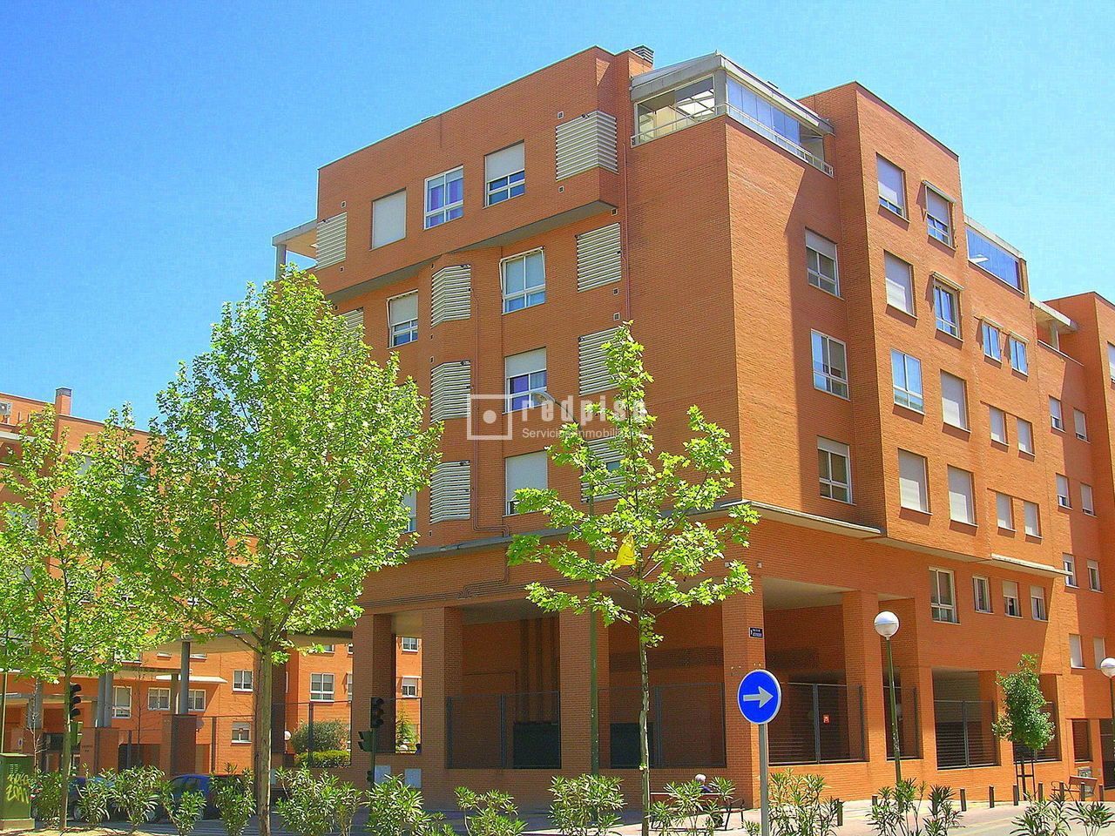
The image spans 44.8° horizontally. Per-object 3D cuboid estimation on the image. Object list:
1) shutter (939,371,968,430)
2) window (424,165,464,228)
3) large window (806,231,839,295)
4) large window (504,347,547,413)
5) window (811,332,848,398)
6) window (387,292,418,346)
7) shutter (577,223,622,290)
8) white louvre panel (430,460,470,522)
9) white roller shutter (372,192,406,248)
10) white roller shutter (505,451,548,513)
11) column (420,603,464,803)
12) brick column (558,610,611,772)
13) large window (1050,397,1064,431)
[{"bbox_3d":[12.291,-0.500,42.030,0.180,1.655,1.849,-12,-18,40],"label":"shutter"},{"bbox_3d":[-3.533,-6.938,42.703,1.783,1.743,0.158,-12,-18,40],"label":"window"},{"bbox_3d":[7.498,-4.374,38.572,0.160,1.665,1.770,-12,-18,40],"label":"large window"},{"bbox_3d":[-0.901,-1.034,38.685,1.600,1.660,0.150,-12,-18,40],"label":"large window"},{"bbox_3d":[7.550,-1.464,37.616,0.150,1.640,1.840,-12,-17,40],"label":"window"},{"bbox_3d":[-4.700,-3.105,42.558,1.530,1.620,0.170,-12,-17,40],"label":"window"},{"bbox_3d":[1.150,-4.443,37.510,1.520,1.660,0.130,-12,-17,40],"label":"shutter"},{"bbox_3d":[-3.121,2.141,39.114,1.310,1.680,0.240,-7,-15,26],"label":"white louvre panel"},{"bbox_3d":[-5.312,-6.318,43.155,1.621,1.684,0.180,-12,-18,40],"label":"white roller shutter"},{"bbox_3d":[-0.872,1.897,39.351,1.655,1.694,0.138,-12,-18,40],"label":"white roller shutter"},{"bbox_3d":[-3.364,8.340,39.511,0.970,5.620,0.740,-12,-18,40],"label":"column"},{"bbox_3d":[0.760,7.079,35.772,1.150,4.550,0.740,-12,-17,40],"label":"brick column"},{"bbox_3d":[19.040,-0.128,51.801,0.180,1.235,1.186,-12,-18,40],"label":"large window"}]

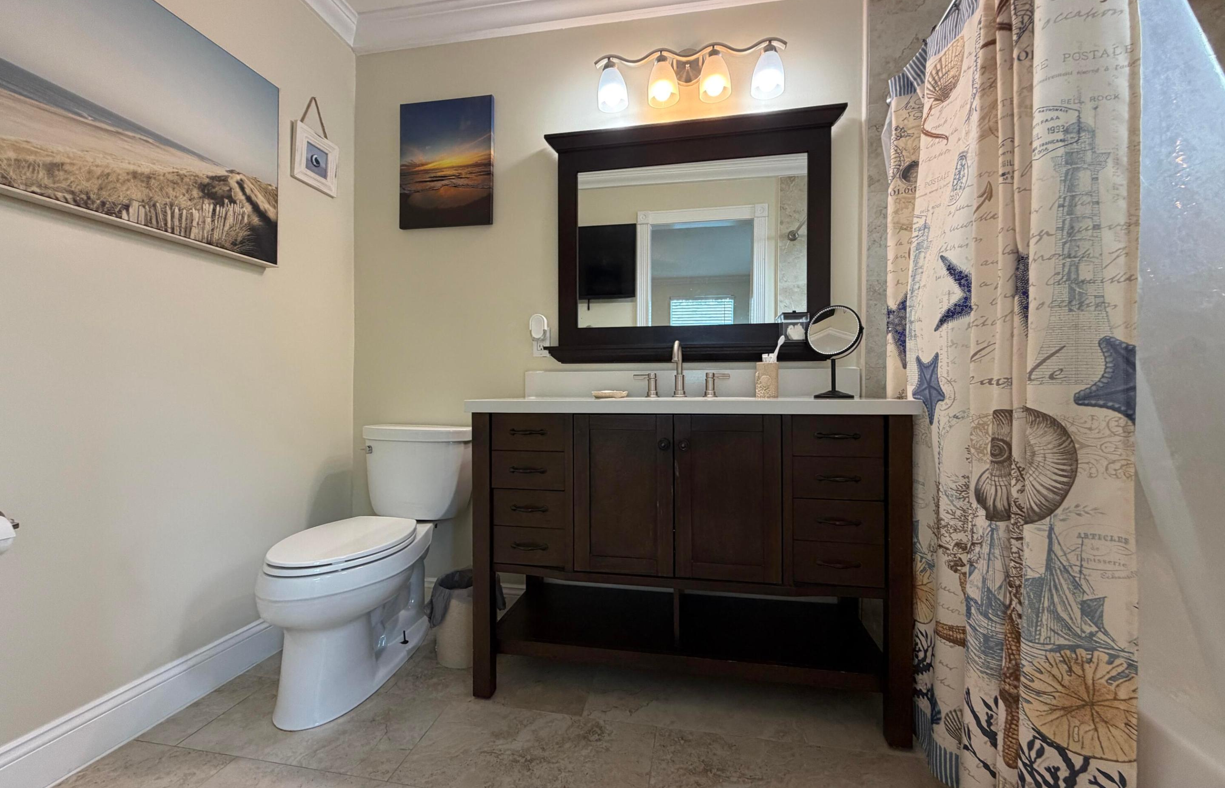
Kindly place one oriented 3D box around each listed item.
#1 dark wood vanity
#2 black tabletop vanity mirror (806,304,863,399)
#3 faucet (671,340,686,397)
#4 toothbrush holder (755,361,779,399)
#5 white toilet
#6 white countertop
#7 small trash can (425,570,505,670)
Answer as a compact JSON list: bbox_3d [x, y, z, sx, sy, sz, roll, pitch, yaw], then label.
[{"bbox_3d":[0.222,0.482,1.622,1.203,0.852,0.506,0,0,10],"label":"dark wood vanity"},{"bbox_3d":[0.712,-0.132,1.592,0.178,0.302,0.122,0,0,41],"label":"black tabletop vanity mirror"},{"bbox_3d":[0.230,-0.081,1.718,0.054,0.200,0.157,0,0,10],"label":"faucet"},{"bbox_3d":[0.498,-0.039,1.590,0.070,0.116,0.067,0,0,22],"label":"toothbrush holder"},{"bbox_3d":[-0.794,0.514,1.663,0.435,0.784,0.752,0,0,10],"label":"white toilet"},{"bbox_3d":[0.218,0.037,1.615,1.234,0.037,0.528,0,0,10],"label":"white countertop"},{"bbox_3d":[-0.512,0.764,1.717,0.245,0.286,0.235,0,0,0],"label":"small trash can"}]

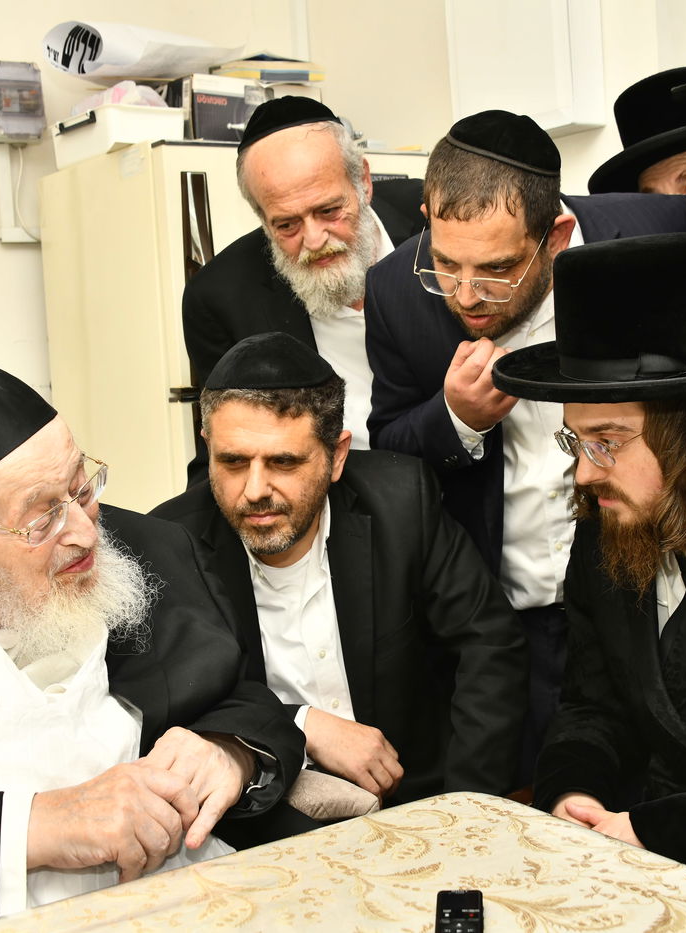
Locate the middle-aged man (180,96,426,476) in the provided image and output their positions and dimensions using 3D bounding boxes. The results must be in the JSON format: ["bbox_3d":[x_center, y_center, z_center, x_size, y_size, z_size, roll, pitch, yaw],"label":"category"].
[{"bbox_3d":[0.019,0.262,2.211,0.560,1.660,0.560,-2,6,10],"label":"middle-aged man"}]

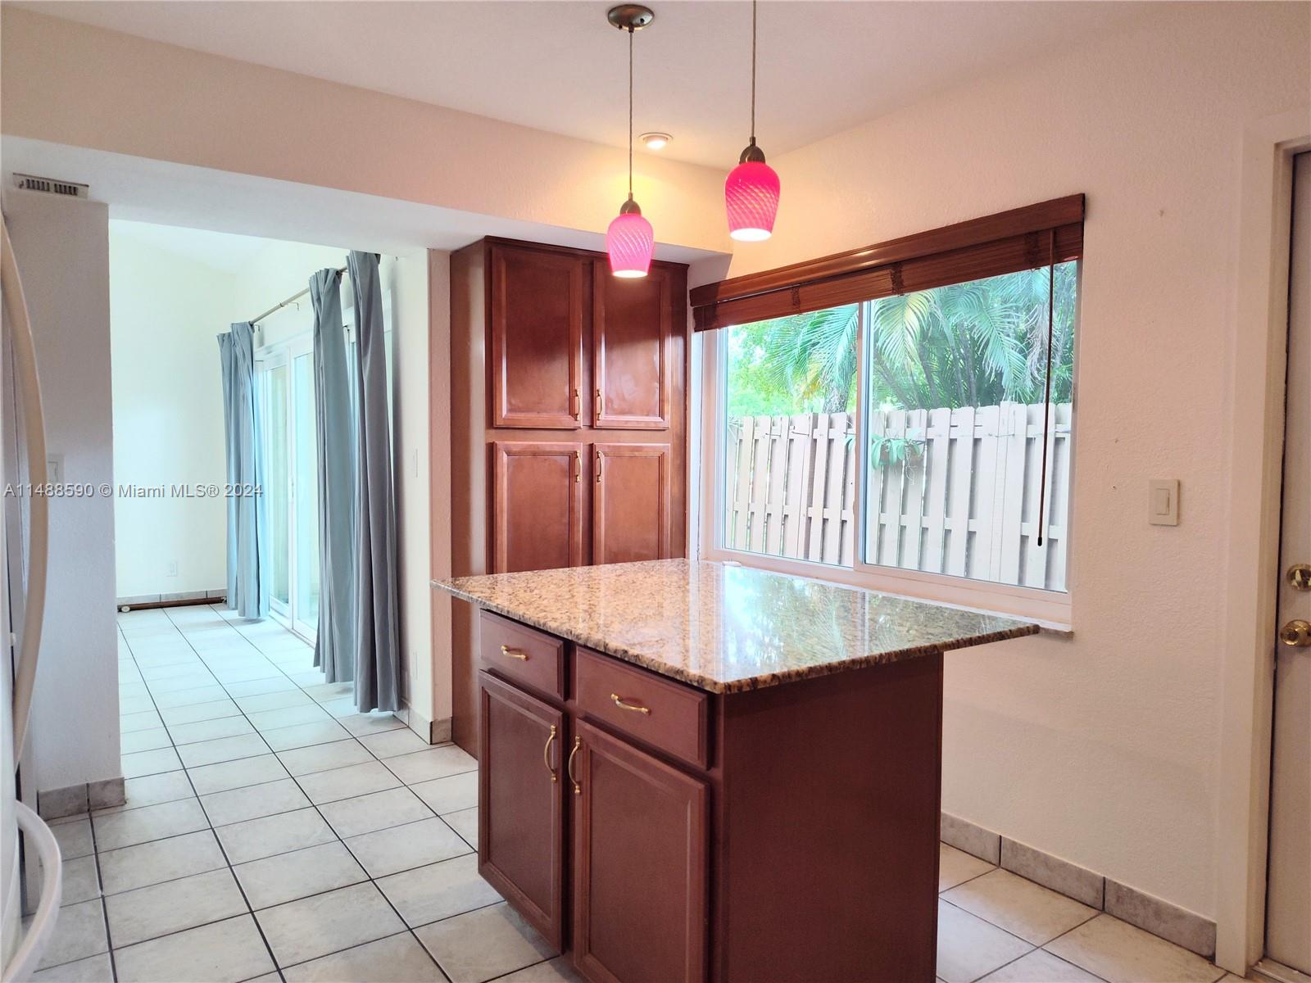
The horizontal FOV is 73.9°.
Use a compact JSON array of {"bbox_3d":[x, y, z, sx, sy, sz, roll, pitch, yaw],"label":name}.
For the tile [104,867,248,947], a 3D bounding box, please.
[{"bbox_3d":[-1.349,1.171,2.453,0.328,0.010,0.328,-2,3,-35],"label":"tile"}]

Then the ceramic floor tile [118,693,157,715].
[{"bbox_3d":[-2.627,1.050,4.239,0.320,0.010,0.318,-1,3,-35],"label":"ceramic floor tile"}]

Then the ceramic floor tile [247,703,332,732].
[{"bbox_3d":[-1.762,1.090,4.191,0.328,0.010,0.328,-2,3,-35],"label":"ceramic floor tile"}]

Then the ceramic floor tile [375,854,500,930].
[{"bbox_3d":[-0.615,1.173,2.564,0.328,0.010,0.328,-2,3,-35],"label":"ceramic floor tile"}]

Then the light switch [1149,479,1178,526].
[{"bbox_3d":[1.332,0.029,2.286,0.012,0.118,0.071,-1,3,-35],"label":"light switch"}]

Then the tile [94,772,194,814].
[{"bbox_3d":[-1.881,1.105,3.190,0.320,0.010,0.318,-1,3,-35],"label":"tile"}]

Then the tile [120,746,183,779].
[{"bbox_3d":[-2.106,1.108,3.517,0.325,0.010,0.325,-1,3,-35],"label":"tile"}]

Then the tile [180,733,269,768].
[{"bbox_3d":[-1.842,1.109,3.729,0.328,0.010,0.328,-2,3,-35],"label":"tile"}]

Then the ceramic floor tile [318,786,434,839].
[{"bbox_3d":[-0.977,1.122,3.043,0.320,0.010,0.318,-1,3,-35],"label":"ceramic floor tile"}]

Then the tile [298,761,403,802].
[{"bbox_3d":[-1.183,1.127,3.360,0.325,0.010,0.325,-1,3,-35],"label":"tile"}]

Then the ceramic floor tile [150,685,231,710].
[{"bbox_3d":[-2.361,1.046,4.428,0.320,0.010,0.318,-1,3,-35],"label":"ceramic floor tile"}]

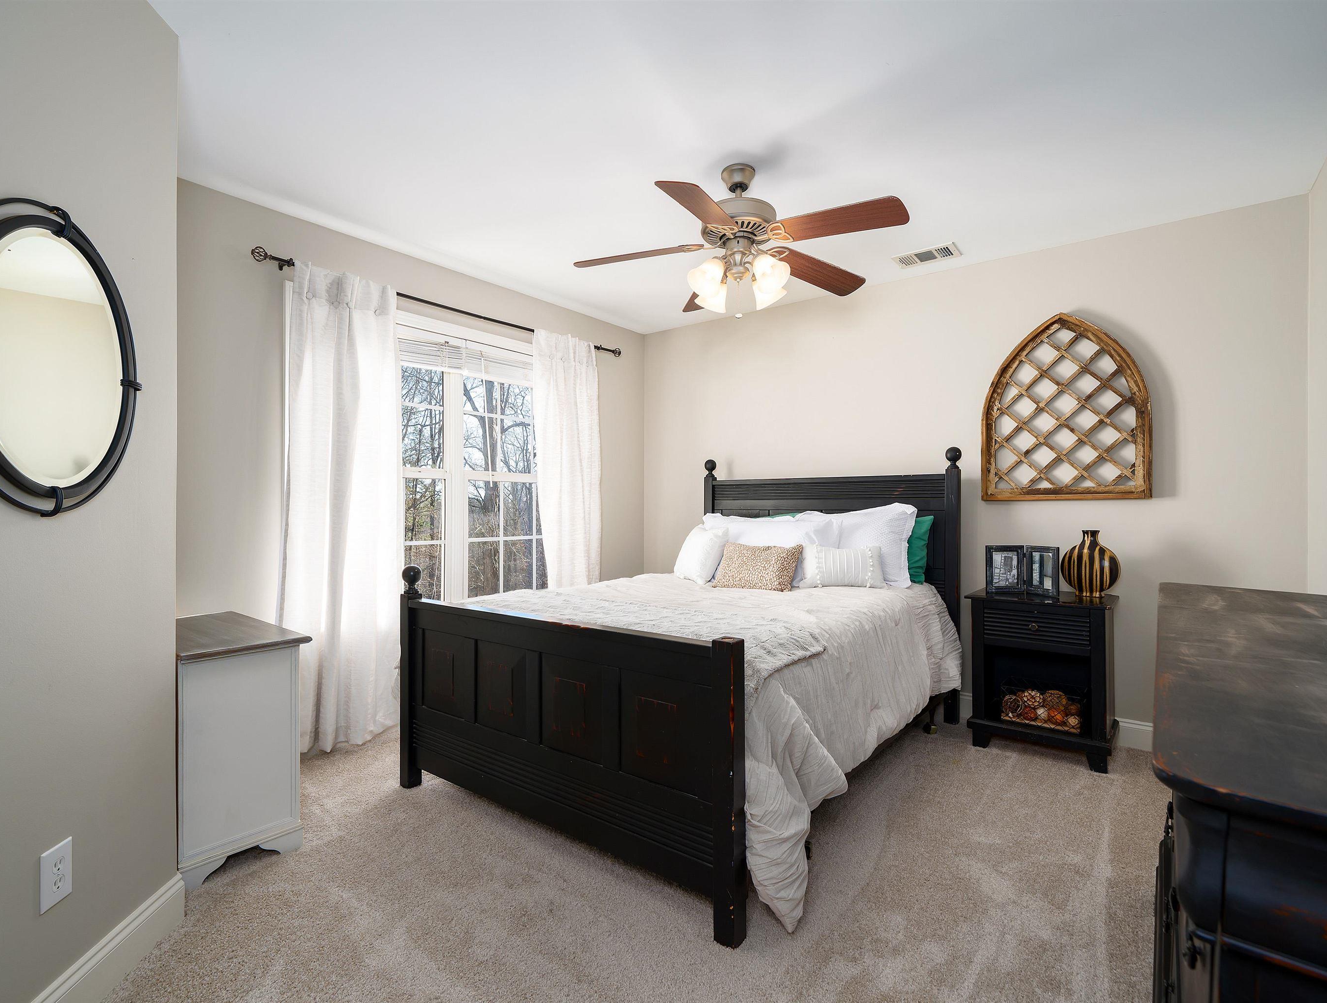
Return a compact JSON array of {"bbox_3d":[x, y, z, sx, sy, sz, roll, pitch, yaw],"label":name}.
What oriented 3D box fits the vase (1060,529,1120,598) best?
[{"bbox_3d":[1.985,0.293,2.913,0.225,0.310,0.225,0,0,37],"label":"vase"}]

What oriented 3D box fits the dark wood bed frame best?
[{"bbox_3d":[0.242,0.444,2.953,1.600,1.450,2.180,0,0,39],"label":"dark wood bed frame"}]

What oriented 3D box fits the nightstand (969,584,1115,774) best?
[{"bbox_3d":[1.780,0.811,2.965,0.575,0.718,0.385,0,0,37],"label":"nightstand"}]

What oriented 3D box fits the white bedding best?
[{"bbox_3d":[0.215,0.752,2.949,1.820,0.700,2.020,0,0,39],"label":"white bedding"}]

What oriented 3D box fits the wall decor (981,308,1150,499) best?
[{"bbox_3d":[1.966,-0.466,3.099,0.700,0.920,0.065,0,0,37],"label":"wall decor"}]

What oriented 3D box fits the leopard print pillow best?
[{"bbox_3d":[0.468,0.320,3.127,0.420,0.270,0.130,0,-32,32],"label":"leopard print pillow"}]

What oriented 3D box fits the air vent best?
[{"bbox_3d":[1.367,-1.264,3.252,0.297,0.012,0.197,0,0,37],"label":"air vent"}]

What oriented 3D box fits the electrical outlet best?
[{"bbox_3d":[-1.302,0.805,1.351,0.008,0.123,0.080,0,0,-8],"label":"electrical outlet"}]

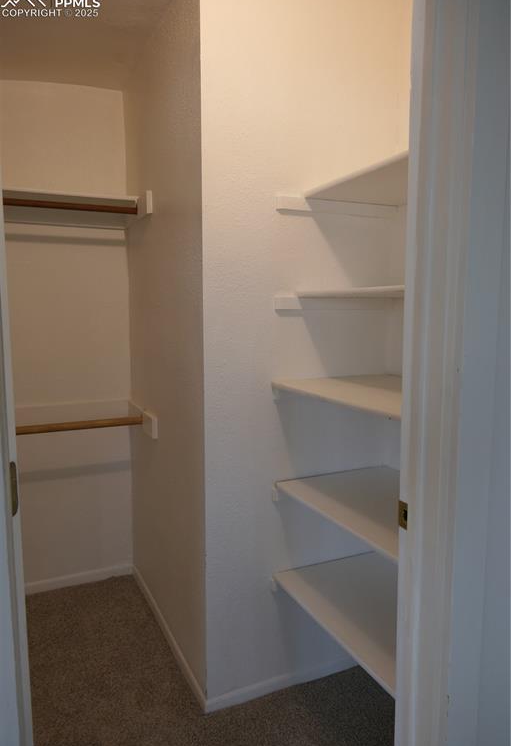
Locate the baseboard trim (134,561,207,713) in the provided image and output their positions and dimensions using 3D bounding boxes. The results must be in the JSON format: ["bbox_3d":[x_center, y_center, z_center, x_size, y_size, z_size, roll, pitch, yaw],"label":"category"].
[{"bbox_3d":[-0.398,1.086,2.208,0.013,0.050,1.044,-3,7,-26],"label":"baseboard trim"}]

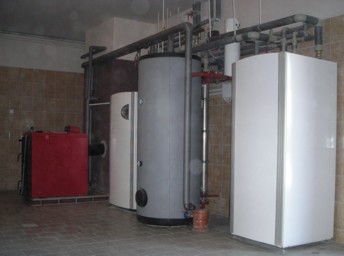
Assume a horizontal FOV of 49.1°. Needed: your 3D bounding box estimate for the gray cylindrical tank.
[{"bbox_3d":[-0.033,0.131,4.652,0.802,1.948,0.792,1,-1,0],"label":"gray cylindrical tank"}]

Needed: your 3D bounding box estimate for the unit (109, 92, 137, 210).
[{"bbox_3d":[-0.415,0.326,5.494,0.720,1.574,0.701,2,-1,-39],"label":"unit"}]

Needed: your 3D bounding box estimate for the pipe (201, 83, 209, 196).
[{"bbox_3d":[0.415,0.145,4.748,0.085,1.438,0.085,1,-1,0],"label":"pipe"}]

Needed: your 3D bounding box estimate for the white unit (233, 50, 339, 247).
[{"bbox_3d":[1.152,0.218,3.935,0.772,1.800,0.707,2,-1,-32],"label":"white unit"}]

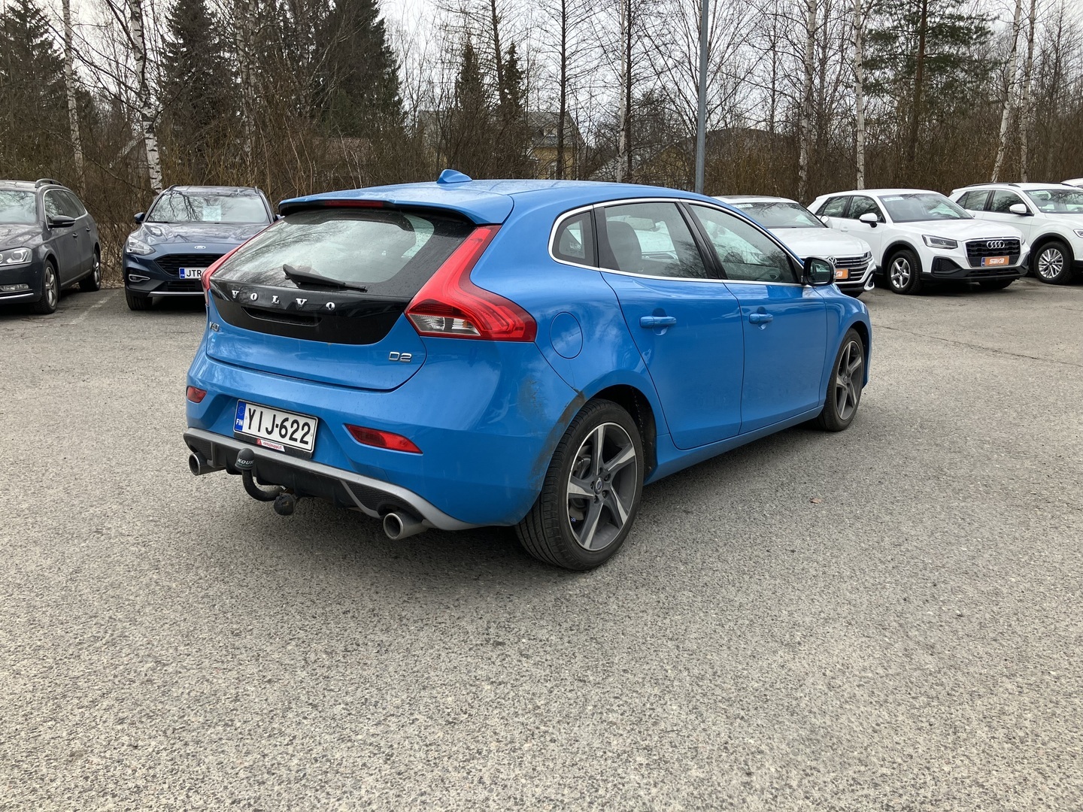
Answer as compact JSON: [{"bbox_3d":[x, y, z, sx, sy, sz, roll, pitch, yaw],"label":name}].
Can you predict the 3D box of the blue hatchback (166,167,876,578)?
[{"bbox_3d":[0.360,-0.461,4.644,1.860,1.430,4.400,10,16,36],"label":"blue hatchback"}]

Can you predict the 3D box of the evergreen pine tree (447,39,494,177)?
[{"bbox_3d":[-3.097,-11.664,38.400,2.100,8.300,2.100,0,13,0],"label":"evergreen pine tree"}]

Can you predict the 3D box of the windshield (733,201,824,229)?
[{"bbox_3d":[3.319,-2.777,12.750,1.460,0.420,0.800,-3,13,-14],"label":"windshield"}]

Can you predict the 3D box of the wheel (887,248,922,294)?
[{"bbox_3d":[5.283,-1.964,12.750,0.230,0.660,0.660,-3,13,-15],"label":"wheel"}]

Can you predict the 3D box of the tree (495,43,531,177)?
[{"bbox_3d":[-1.261,-11.627,38.400,1.700,8.200,1.700,0,13,0],"label":"tree"}]

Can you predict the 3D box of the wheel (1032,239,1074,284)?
[{"bbox_3d":[7.882,-2.223,13.500,0.230,0.660,0.660,-3,13,-16],"label":"wheel"}]

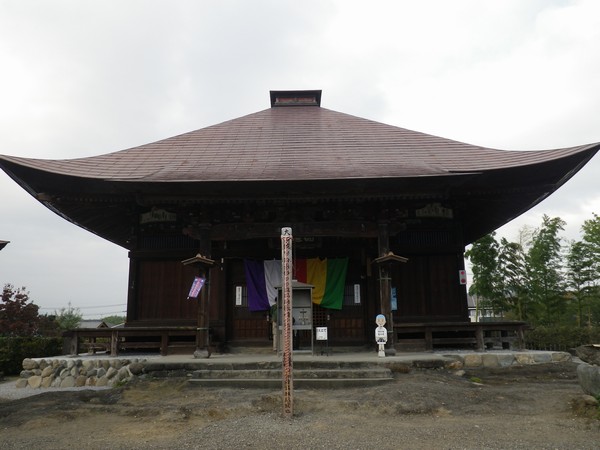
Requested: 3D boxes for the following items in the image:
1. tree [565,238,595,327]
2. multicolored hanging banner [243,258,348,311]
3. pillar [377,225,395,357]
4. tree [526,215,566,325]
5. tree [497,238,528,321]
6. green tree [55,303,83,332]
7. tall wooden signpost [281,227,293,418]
[{"bbox_3d":[12.850,2.900,22.300,1.500,4.500,1.500,-1,-10,1],"label":"tree"},{"bbox_3d":[-0.126,1.904,15.563,3.402,1.729,0.150,-1,-10,1],"label":"multicolored hanging banner"},{"bbox_3d":[2.283,1.650,12.779,0.310,3.397,0.310,-1,-10,1],"label":"pillar"},{"bbox_3d":[11.620,2.400,22.900,1.900,5.700,1.900,-1,-10,1],"label":"tree"},{"bbox_3d":[10.020,2.850,22.900,1.500,4.700,1.500,-1,-10,1],"label":"tree"},{"bbox_3d":[-11.900,5.000,24.800,1.500,2.100,1.500,-1,-10,1],"label":"green tree"},{"bbox_3d":[-0.198,1.472,7.598,0.160,2.880,0.160,-1,-10,1],"label":"tall wooden signpost"}]

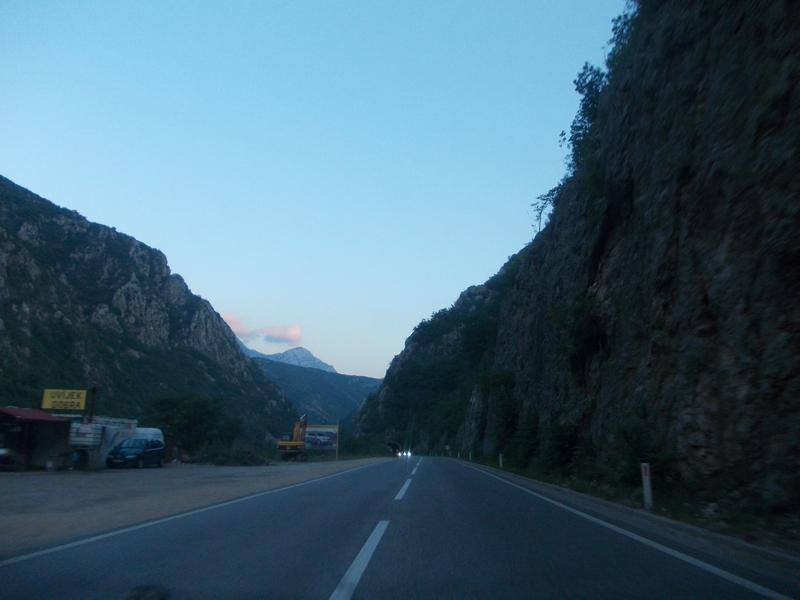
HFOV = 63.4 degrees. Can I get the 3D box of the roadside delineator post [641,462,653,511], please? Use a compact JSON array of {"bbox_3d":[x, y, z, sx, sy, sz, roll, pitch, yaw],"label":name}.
[{"bbox_3d":[4.205,3.178,11.043,0.125,0.768,0.100,-1,-13,2],"label":"roadside delineator post"}]

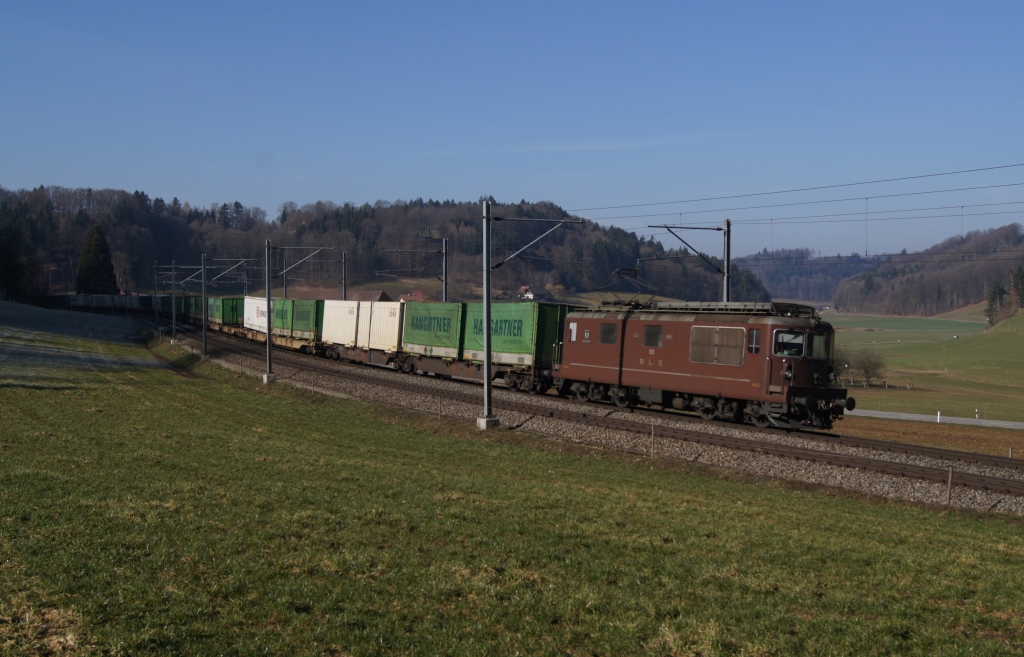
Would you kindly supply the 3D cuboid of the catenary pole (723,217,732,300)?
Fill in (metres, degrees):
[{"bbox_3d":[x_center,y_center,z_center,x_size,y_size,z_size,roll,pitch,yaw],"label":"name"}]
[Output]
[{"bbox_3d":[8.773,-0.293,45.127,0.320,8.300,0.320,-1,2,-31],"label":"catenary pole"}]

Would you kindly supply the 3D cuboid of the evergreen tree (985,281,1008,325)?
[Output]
[{"bbox_3d":[201.074,-9.960,460.000,9.300,18.300,9.000,0,2,0],"label":"evergreen tree"}]

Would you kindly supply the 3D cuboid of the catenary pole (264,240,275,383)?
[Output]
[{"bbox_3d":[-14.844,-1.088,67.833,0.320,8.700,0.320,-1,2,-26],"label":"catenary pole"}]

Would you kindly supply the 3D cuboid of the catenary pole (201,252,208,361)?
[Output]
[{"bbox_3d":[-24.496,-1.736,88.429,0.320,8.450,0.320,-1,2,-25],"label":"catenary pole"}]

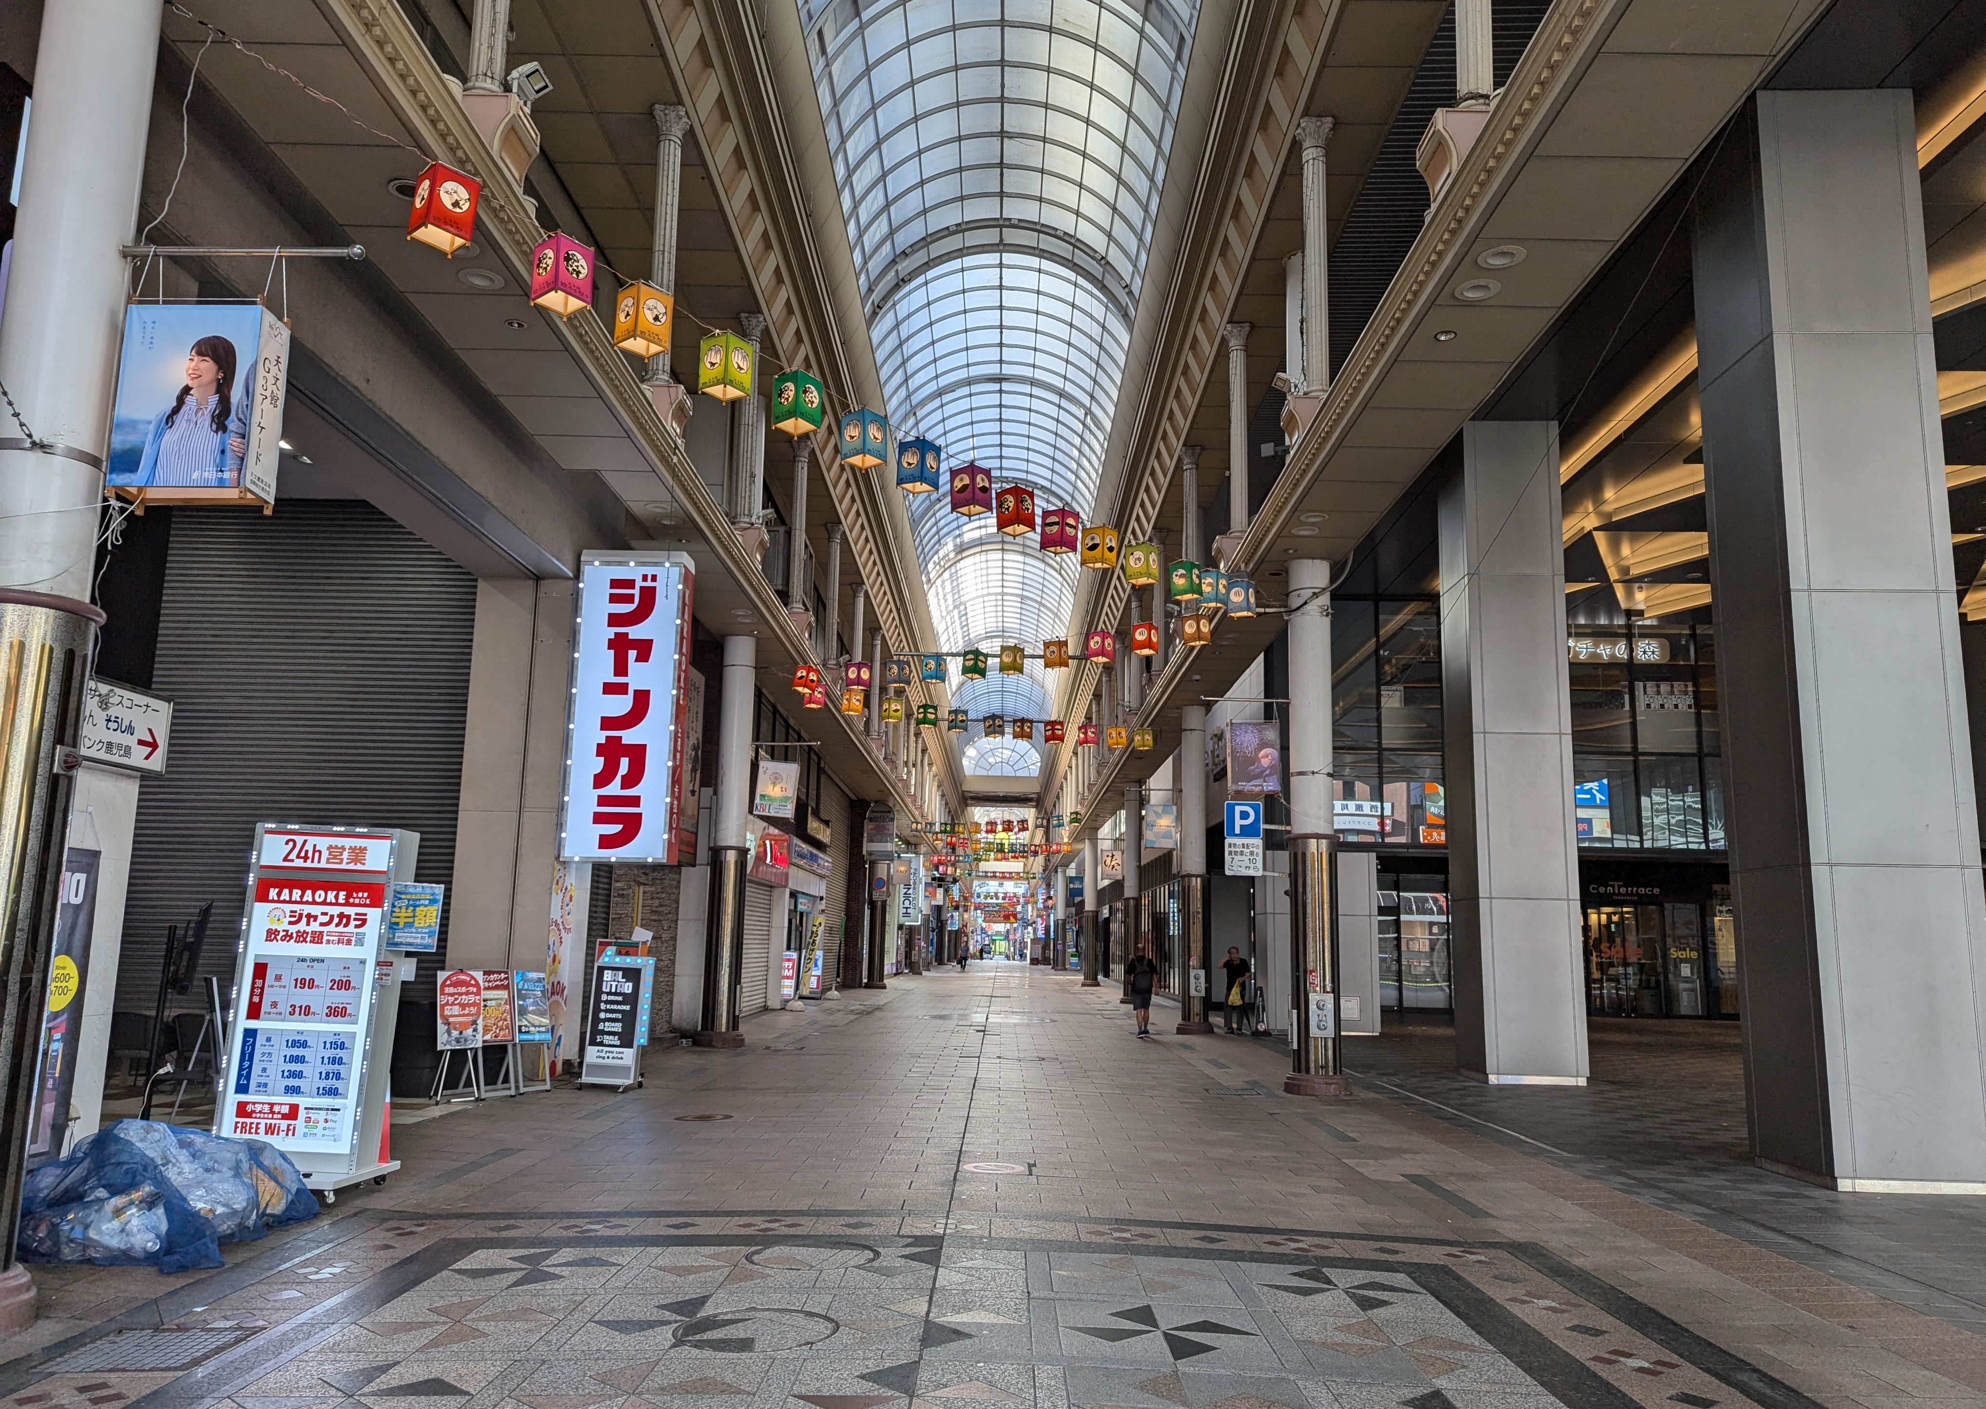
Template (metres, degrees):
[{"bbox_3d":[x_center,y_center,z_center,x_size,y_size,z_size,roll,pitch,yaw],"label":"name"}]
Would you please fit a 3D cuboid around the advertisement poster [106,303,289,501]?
[{"bbox_3d":[-3.625,-1.369,6.330,0.620,0.880,0.250,1,-10,-1],"label":"advertisement poster"}]

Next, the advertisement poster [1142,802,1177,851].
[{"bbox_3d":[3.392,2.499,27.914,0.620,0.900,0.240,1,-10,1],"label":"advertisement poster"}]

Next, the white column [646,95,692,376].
[{"bbox_3d":[-3.519,-4.872,14.754,0.390,3.170,0.390,1,-10,1],"label":"white column"}]

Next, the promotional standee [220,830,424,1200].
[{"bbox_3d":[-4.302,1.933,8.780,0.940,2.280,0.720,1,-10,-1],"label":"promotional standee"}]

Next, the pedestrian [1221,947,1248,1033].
[{"bbox_3d":[4.893,5.727,27.640,0.520,1.690,0.380,-1,-10,12],"label":"pedestrian"}]

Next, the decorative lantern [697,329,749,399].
[{"bbox_3d":[-1.839,-2.328,9.542,0.255,0.385,0.255,-6,-12,34],"label":"decorative lantern"}]

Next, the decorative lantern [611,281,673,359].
[{"bbox_3d":[-2.256,-2.471,8.916,0.255,0.385,0.255,-4,-10,43],"label":"decorative lantern"}]

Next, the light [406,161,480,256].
[{"bbox_3d":[-3.090,-2.780,7.769,0.255,0.385,0.255,-2,-12,44],"label":"light"}]

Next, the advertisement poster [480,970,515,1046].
[{"bbox_3d":[-5.285,3.217,14.623,0.040,0.771,0.540,-14,-16,23],"label":"advertisement poster"}]

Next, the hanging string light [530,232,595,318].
[{"bbox_3d":[-2.640,-2.625,8.470,0.255,0.385,0.255,-7,-13,37],"label":"hanging string light"}]

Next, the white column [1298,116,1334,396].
[{"bbox_3d":[3.460,-4.737,14.749,0.390,3.170,0.390,1,-10,1],"label":"white column"}]

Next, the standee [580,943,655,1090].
[{"bbox_3d":[-4.081,3.390,15.020,0.620,1.580,0.480,4,-10,-15],"label":"standee"}]

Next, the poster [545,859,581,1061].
[{"bbox_3d":[-5.240,3.152,16.645,0.060,2.500,0.850,1,-10,1],"label":"poster"}]

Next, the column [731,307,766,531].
[{"bbox_3d":[-3.556,-4.152,20.026,0.350,3.260,0.350,1,-10,1],"label":"column"}]

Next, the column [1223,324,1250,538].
[{"bbox_3d":[3.517,-3.864,19.712,0.380,3.170,0.380,1,-10,1],"label":"column"}]

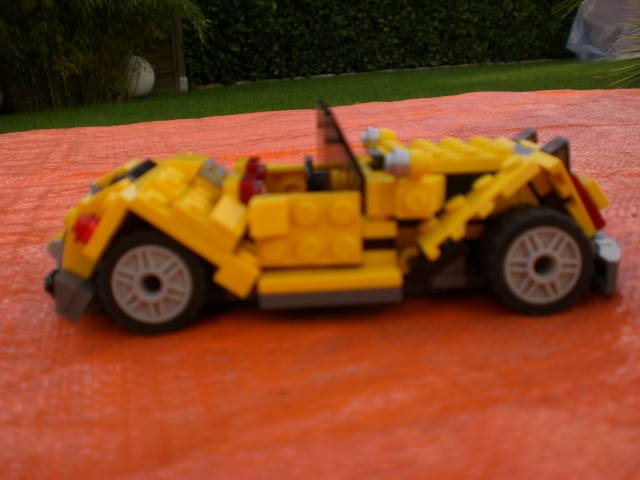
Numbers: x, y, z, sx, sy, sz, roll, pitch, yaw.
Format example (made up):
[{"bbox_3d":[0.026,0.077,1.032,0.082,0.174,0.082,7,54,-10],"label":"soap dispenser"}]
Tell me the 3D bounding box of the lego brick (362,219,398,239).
[{"bbox_3d":[0.014,-0.003,0.167,0.009,0.004,0.009,-3,14,-2],"label":"lego brick"}]

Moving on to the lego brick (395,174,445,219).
[{"bbox_3d":[0.023,-0.010,0.165,0.011,0.010,0.009,-3,14,-2],"label":"lego brick"}]

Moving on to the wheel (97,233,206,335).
[{"bbox_3d":[-0.038,0.008,0.162,0.024,0.024,0.014,-3,14,-2],"label":"wheel"}]

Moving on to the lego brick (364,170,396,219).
[{"bbox_3d":[0.013,-0.010,0.169,0.008,0.009,0.012,-3,14,-2],"label":"lego brick"}]

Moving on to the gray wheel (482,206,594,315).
[{"bbox_3d":[0.050,0.004,0.165,0.024,0.024,0.014,-3,14,-2],"label":"gray wheel"}]

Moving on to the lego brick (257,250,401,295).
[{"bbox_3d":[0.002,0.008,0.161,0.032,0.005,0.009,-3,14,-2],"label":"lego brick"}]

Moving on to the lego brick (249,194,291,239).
[{"bbox_3d":[-0.011,-0.005,0.154,0.008,0.008,0.005,-3,14,-2],"label":"lego brick"}]

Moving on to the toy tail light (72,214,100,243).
[{"bbox_3d":[-0.052,-0.003,0.160,0.005,0.008,0.007,29,11,-9],"label":"toy tail light"}]

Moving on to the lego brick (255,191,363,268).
[{"bbox_3d":[-0.002,-0.002,0.159,0.024,0.016,0.005,-3,14,-2],"label":"lego brick"}]

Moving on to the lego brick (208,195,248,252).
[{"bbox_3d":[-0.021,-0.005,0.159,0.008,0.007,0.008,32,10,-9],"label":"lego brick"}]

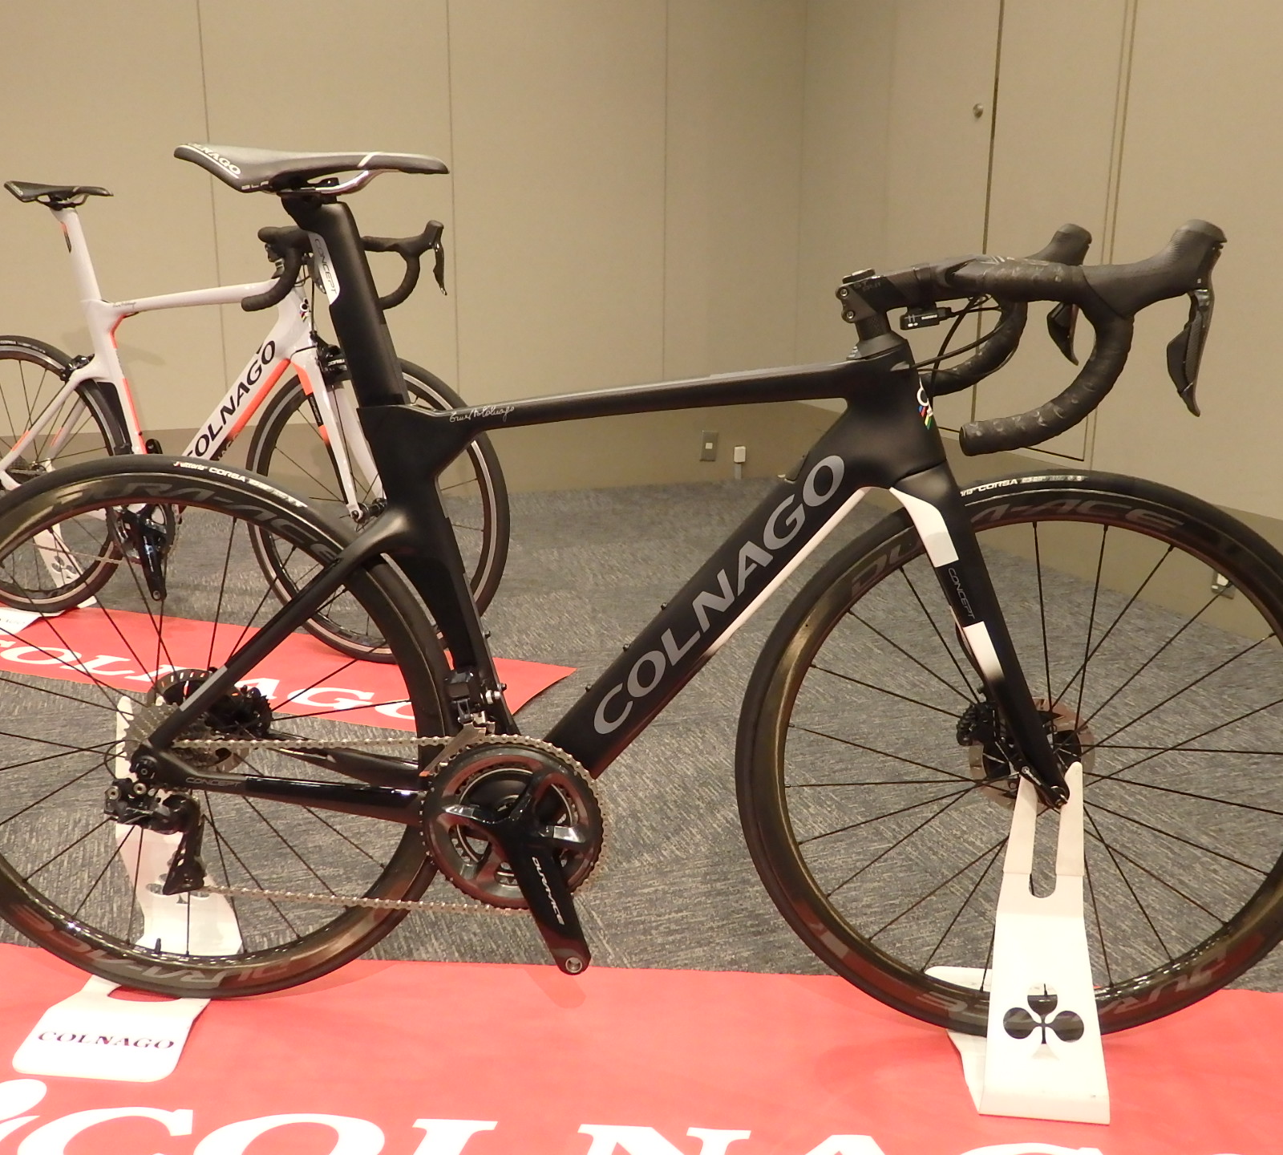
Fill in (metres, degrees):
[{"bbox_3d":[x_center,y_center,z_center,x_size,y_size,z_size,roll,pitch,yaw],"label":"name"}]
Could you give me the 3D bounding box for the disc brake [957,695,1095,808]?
[{"bbox_3d":[0.437,0.211,1.332,0.150,0.144,0.100,1,14,4],"label":"disc brake"}]

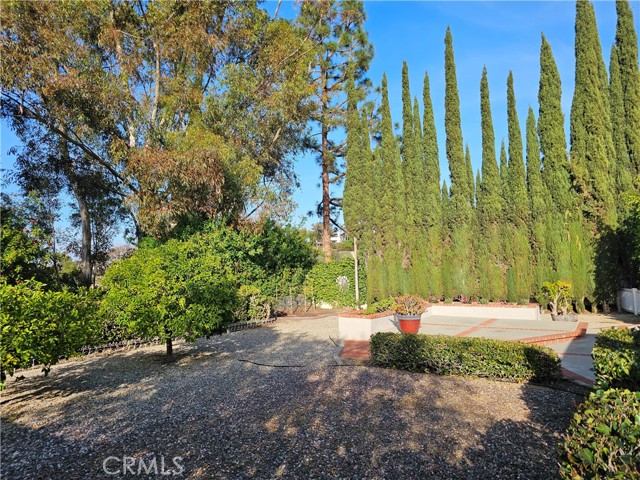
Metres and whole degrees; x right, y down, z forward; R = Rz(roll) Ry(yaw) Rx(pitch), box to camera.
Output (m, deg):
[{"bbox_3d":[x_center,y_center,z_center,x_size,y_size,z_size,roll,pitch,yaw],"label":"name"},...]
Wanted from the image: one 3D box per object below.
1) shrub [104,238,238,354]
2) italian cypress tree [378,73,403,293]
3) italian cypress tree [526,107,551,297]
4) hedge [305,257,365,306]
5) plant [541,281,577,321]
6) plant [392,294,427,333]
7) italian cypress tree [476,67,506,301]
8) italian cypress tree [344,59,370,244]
[{"bbox_3d":[-2.979,1.131,8.467,2.650,2.369,2.500,0,-4,-19],"label":"shrub"},{"bbox_3d":[2.754,-2.294,17.045,0.950,9.124,0.950,-2,-4,9],"label":"italian cypress tree"},{"bbox_3d":[7.049,-1.209,13.946,0.850,6.504,0.850,-3,-5,27],"label":"italian cypress tree"},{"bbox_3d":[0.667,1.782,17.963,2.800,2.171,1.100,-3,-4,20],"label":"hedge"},{"bbox_3d":[6.357,1.598,11.234,0.950,1.049,0.850,-3,-5,29],"label":"plant"},{"bbox_3d":[2.074,1.682,9.626,0.770,0.869,0.750,-2,-4,12],"label":"plant"},{"bbox_3d":[5.862,-2.050,14.812,0.950,8.252,0.950,-3,-4,22],"label":"italian cypress tree"},{"bbox_3d":[1.360,-2.504,17.464,1.000,9.721,1.000,-2,-4,5],"label":"italian cypress tree"}]

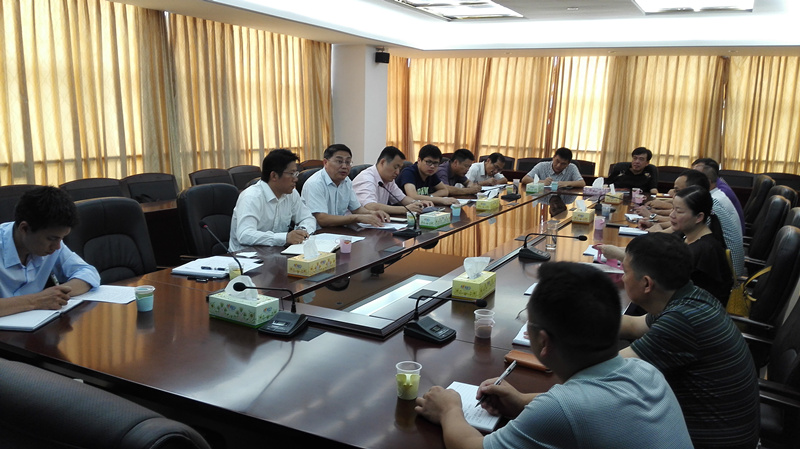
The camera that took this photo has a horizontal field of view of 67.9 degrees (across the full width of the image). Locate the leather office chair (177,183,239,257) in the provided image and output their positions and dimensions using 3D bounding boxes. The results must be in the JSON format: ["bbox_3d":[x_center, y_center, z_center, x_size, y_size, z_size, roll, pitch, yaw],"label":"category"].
[{"bbox_3d":[-1.018,0.317,3.724,0.700,1.110,0.640,11,15,42],"label":"leather office chair"}]

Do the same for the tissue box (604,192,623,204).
[{"bbox_3d":[1.866,-0.227,5.161,0.115,0.072,0.220,6,12,27],"label":"tissue box"}]

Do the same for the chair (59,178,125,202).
[{"bbox_3d":[-2.580,0.060,5.333,0.600,0.960,0.580,7,12,28],"label":"chair"}]

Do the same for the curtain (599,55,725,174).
[{"bbox_3d":[3.639,-1.158,8.406,1.586,2.368,0.150,7,12,28],"label":"curtain"}]

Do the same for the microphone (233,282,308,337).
[{"bbox_3d":[-0.415,0.254,1.910,0.135,0.220,0.325,6,11,25],"label":"microphone"}]

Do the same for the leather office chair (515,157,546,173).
[{"bbox_3d":[1.863,-0.495,8.649,0.580,0.960,0.600,7,12,28],"label":"leather office chair"}]

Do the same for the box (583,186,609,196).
[{"bbox_3d":[1.873,-0.316,5.651,0.220,0.072,0.115,5,11,21],"label":"box"}]

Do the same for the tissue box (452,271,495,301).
[{"bbox_3d":[0.307,0.245,2.429,0.115,0.072,0.220,6,11,24],"label":"tissue box"}]

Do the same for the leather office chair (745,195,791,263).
[{"bbox_3d":[2.095,0.335,3.912,0.700,1.110,0.640,7,12,28],"label":"leather office chair"}]

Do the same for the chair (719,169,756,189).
[{"bbox_3d":[4.088,-0.213,7.444,0.580,0.960,0.600,7,12,28],"label":"chair"}]

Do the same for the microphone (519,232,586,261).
[{"bbox_3d":[0.889,0.122,3.416,0.366,0.152,0.130,5,11,18],"label":"microphone"}]

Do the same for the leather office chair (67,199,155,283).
[{"bbox_3d":[-1.346,0.429,3.104,0.700,1.110,0.640,8,13,33],"label":"leather office chair"}]

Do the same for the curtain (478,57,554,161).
[{"bbox_3d":[1.785,-1.401,9.383,1.140,2.399,0.150,7,12,28],"label":"curtain"}]

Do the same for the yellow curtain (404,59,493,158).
[{"bbox_3d":[0.720,-1.545,9.944,1.510,2.425,0.150,7,12,28],"label":"yellow curtain"}]

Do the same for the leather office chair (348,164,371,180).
[{"bbox_3d":[-0.096,0.046,4.939,0.680,1.060,0.620,6,11,26],"label":"leather office chair"}]

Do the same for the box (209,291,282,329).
[{"bbox_3d":[-0.579,0.310,2.203,0.231,0.076,0.121,7,12,28],"label":"box"}]

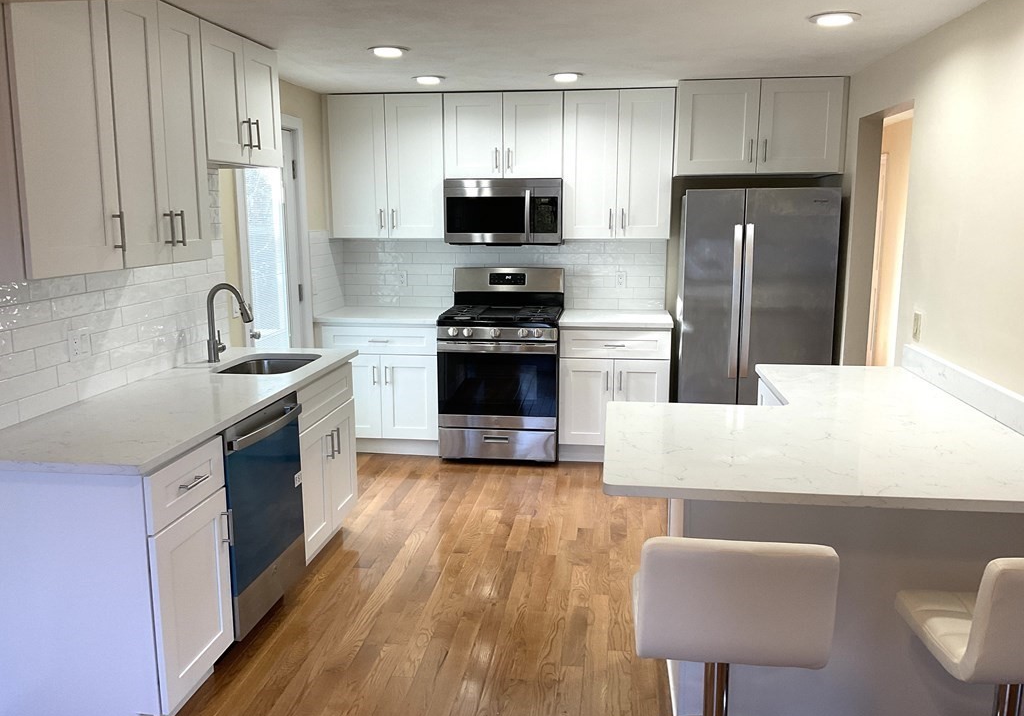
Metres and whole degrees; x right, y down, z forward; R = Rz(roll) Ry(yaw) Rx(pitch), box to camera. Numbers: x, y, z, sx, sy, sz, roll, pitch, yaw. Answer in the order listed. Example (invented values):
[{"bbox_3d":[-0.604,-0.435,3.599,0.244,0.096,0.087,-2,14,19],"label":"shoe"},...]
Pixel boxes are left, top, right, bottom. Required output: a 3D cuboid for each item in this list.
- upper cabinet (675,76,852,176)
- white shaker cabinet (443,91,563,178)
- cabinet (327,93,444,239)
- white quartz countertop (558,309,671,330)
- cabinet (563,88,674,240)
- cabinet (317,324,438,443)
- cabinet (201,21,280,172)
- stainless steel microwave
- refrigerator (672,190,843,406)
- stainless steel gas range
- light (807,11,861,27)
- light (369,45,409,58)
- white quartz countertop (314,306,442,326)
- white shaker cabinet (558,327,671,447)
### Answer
[{"bbox_3d":[1.441,-1.358,5.165,0.912,0.532,0.655,1,10,8],"label":"upper cabinet"},{"bbox_3d":[-0.028,-1.420,5.530,0.764,0.531,0.330,1,10,8],"label":"white shaker cabinet"},{"bbox_3d":[-0.779,-1.250,5.667,0.752,0.912,0.330,1,10,8],"label":"cabinet"},{"bbox_3d":[0.677,-0.255,5.608,0.694,0.032,0.650,1,10,6],"label":"white quartz countertop"},{"bbox_3d":[0.683,-1.217,5.465,0.672,0.912,0.330,1,10,8],"label":"cabinet"},{"bbox_3d":[-0.818,0.123,5.851,0.772,0.803,0.617,1,10,6],"label":"cabinet"},{"bbox_3d":[-1.304,-1.096,3.685,0.338,0.532,0.737,1,10,8],"label":"cabinet"},{"bbox_3d":[-0.036,-0.965,5.678,0.756,0.415,0.410,1,10,6],"label":"stainless steel microwave"},{"bbox_3d":[1.438,-0.164,5.241,0.831,1.692,0.815,1,10,8],"label":"refrigerator"},{"bbox_3d":[-0.053,0.032,5.696,0.756,1.208,0.715,1,10,6],"label":"stainless steel gas range"},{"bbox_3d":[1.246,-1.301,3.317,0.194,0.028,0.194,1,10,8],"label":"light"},{"bbox_3d":[-0.573,-1.425,4.000,0.190,0.022,0.190,1,10,6],"label":"light"},{"bbox_3d":[-0.830,-0.286,5.768,0.796,0.032,0.650,1,10,6],"label":"white quartz countertop"},{"bbox_3d":[0.664,0.144,5.551,0.668,0.771,0.630,1,10,8],"label":"white shaker cabinet"}]

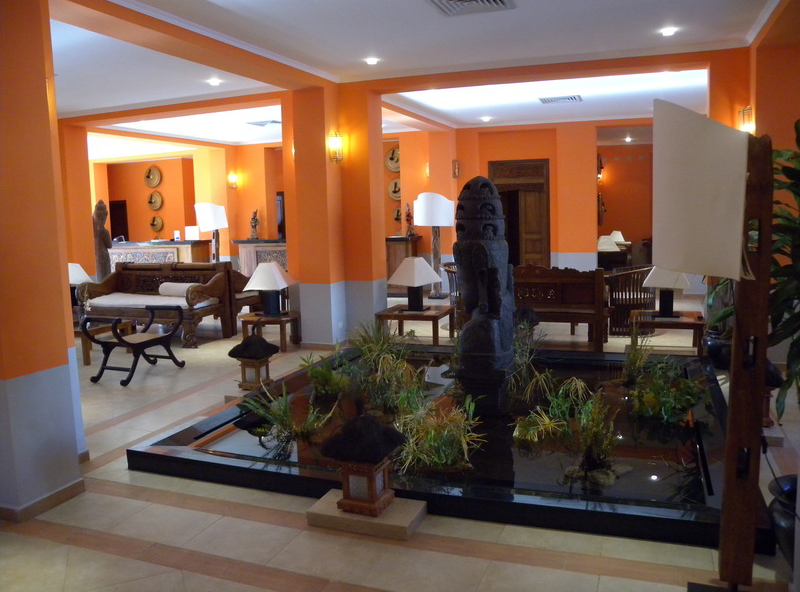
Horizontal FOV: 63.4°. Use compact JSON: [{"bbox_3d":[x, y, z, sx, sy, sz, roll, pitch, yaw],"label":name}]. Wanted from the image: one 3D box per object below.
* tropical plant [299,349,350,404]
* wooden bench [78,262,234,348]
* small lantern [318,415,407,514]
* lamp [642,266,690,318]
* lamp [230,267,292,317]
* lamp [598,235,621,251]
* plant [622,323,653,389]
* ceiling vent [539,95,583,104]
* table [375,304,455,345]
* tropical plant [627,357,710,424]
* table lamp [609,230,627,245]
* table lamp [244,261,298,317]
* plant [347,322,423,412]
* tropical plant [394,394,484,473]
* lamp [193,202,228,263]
[{"bbox_3d":[-0.642,0.676,5.500,0.440,0.440,0.420,-2,7,0],"label":"tropical plant"},{"bbox_3d":[-3.338,0.088,8.859,1.998,1.040,0.805,1,7,21],"label":"wooden bench"},{"bbox_3d":[-0.189,0.865,3.445,0.348,0.505,0.348,1,8,20],"label":"small lantern"},{"bbox_3d":[2.930,-0.100,7.115,0.474,0.657,0.474,1,7,21],"label":"lamp"},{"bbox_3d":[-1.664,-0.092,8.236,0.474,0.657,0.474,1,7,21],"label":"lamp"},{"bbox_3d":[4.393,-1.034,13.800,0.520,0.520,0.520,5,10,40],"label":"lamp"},{"bbox_3d":[2.037,0.507,5.559,0.265,0.530,0.285,1,7,21],"label":"plant"},{"bbox_3d":[2.358,-2.889,9.477,0.591,0.040,0.591,1,8,20],"label":"ceiling vent"},{"bbox_3d":[0.214,0.385,8.100,0.780,0.420,0.820,1,8,22],"label":"table"},{"bbox_3d":[1.969,0.700,4.773,0.551,0.356,0.518,1,8,20],"label":"tropical plant"},{"bbox_3d":[5.245,-1.221,15.653,0.474,0.657,0.474,1,7,21],"label":"table lamp"},{"bbox_3d":[-1.657,-0.095,8.204,0.527,0.664,0.527,1,8,20],"label":"table lamp"},{"bbox_3d":[-0.129,0.588,5.400,0.620,0.680,0.600,-2,7,0],"label":"plant"},{"bbox_3d":[0.285,0.840,3.979,0.486,0.381,0.470,1,8,20],"label":"tropical plant"},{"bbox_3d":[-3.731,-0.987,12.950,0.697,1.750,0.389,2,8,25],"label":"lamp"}]

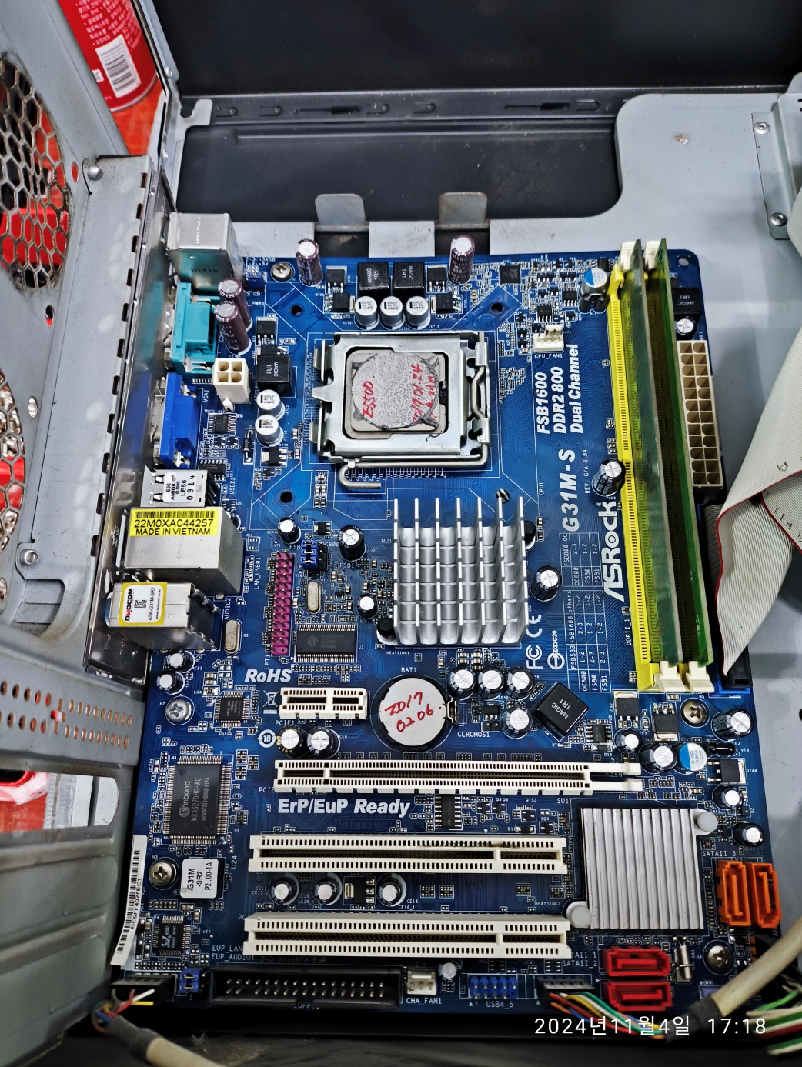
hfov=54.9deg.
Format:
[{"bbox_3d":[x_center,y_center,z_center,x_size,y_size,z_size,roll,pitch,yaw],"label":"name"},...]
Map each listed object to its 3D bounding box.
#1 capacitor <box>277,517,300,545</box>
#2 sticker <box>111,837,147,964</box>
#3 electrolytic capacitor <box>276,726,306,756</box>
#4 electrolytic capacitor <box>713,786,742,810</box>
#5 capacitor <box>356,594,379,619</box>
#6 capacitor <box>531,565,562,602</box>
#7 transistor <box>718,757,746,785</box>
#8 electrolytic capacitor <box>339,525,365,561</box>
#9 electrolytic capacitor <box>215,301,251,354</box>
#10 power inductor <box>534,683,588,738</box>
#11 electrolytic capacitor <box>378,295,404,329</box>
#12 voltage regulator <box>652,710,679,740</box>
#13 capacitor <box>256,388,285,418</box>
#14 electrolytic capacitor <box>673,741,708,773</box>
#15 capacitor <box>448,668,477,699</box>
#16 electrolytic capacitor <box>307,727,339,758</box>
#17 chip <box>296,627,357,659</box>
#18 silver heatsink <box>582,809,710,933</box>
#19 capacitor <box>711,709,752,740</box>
[{"bbox_3d":[-0.036,-0.001,0.247,0.006,0.008,0.006,0,72,1],"label":"capacitor"},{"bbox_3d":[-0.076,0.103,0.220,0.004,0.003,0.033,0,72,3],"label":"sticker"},{"bbox_3d":[-0.032,0.061,0.228,0.008,0.012,0.008,0,73,1],"label":"electrolytic capacitor"},{"bbox_3d":[0.094,0.075,0.220,0.006,0.006,0.006,0,72,1],"label":"electrolytic capacitor"},{"bbox_3d":[-0.010,0.023,0.240,0.006,0.007,0.006,0,72,1],"label":"capacitor"},{"bbox_3d":[0.045,0.016,0.241,0.008,0.013,0.008,0,73,1],"label":"capacitor"},{"bbox_3d":[0.096,0.070,0.225,0.009,0.002,0.007,0,72,1],"label":"transistor"},{"bbox_3d":[-0.016,0.003,0.246,0.008,0.013,0.008,0,73,1],"label":"electrolytic capacitor"},{"bbox_3d":[-0.058,-0.071,0.266,0.008,0.019,0.008,0,72,3],"label":"electrolytic capacitor"},{"bbox_3d":[0.047,0.052,0.228,0.011,0.008,0.011,-42,75,-10],"label":"power inductor"},{"bbox_3d":[-0.003,-0.078,0.274,0.008,0.008,0.008,0,73,1],"label":"electrolytic capacitor"},{"bbox_3d":[0.078,0.056,0.228,0.007,0.002,0.009,0,72,3],"label":"voltage regulator"},{"bbox_3d":[-0.045,-0.044,0.263,0.008,0.007,0.008,0,72,1],"label":"capacitor"},{"bbox_3d":[0.084,0.066,0.226,0.008,0.008,0.008,0,72,1],"label":"electrolytic capacitor"},{"bbox_3d":[0.018,0.044,0.230,0.008,0.012,0.008,0,72,1],"label":"capacitor"},{"bbox_3d":[-0.023,0.061,0.226,0.008,0.011,0.008,0,72,3],"label":"electrolytic capacitor"},{"bbox_3d":[-0.023,0.034,0.239,0.018,0.002,0.010,0,72,1],"label":"chip"},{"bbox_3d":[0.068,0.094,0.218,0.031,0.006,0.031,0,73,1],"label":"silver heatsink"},{"bbox_3d":[0.096,0.055,0.223,0.008,0.011,0.008,0,72,3],"label":"capacitor"}]

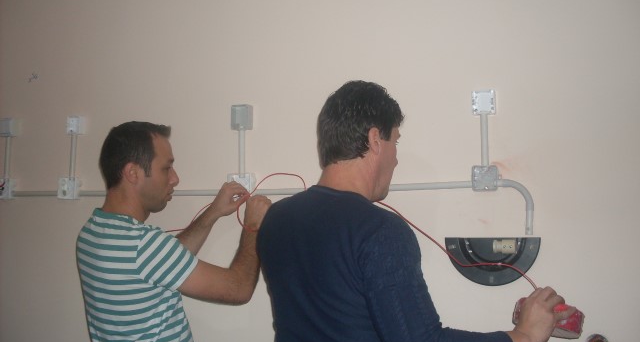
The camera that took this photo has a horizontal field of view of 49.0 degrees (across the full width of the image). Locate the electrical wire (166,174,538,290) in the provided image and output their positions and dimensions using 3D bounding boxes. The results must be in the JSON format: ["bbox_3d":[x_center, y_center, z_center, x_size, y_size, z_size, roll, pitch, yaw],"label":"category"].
[{"bbox_3d":[0.006,0.141,1.797,1.051,0.278,0.263,-2,-6,18],"label":"electrical wire"}]

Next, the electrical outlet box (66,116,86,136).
[{"bbox_3d":[-0.943,-0.176,2.722,0.063,0.071,0.036,-2,-6,18],"label":"electrical outlet box"}]

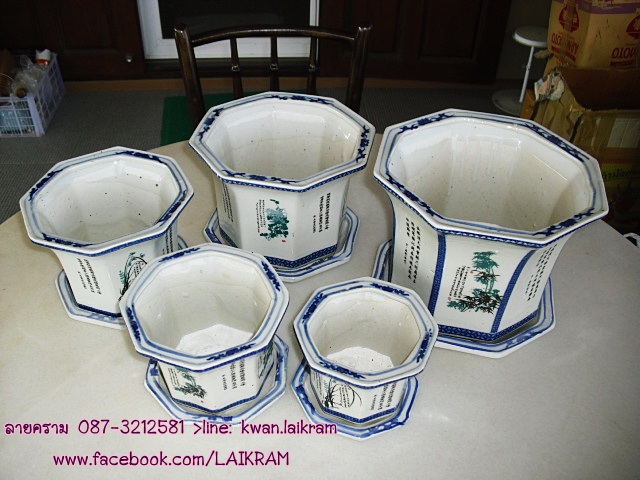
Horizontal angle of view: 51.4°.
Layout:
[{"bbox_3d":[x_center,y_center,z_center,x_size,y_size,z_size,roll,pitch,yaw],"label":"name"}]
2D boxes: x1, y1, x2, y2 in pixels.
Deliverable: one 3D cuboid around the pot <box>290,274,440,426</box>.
[{"bbox_3d":[0.056,0.146,0.857,0.169,0.114,0.169,18,43,17],"label":"pot"}]

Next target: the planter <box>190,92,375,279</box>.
[{"bbox_3d":[-0.055,-0.081,1.035,0.256,0.190,0.256,9,41,7],"label":"planter"}]

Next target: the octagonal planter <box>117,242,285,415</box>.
[{"bbox_3d":[-0.137,0.122,0.834,0.189,0.132,0.189,13,42,12],"label":"octagonal planter"}]

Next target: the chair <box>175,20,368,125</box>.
[{"bbox_3d":[-0.088,0.039,1.508,0.430,0.880,0.480,-1,41,-4],"label":"chair"}]

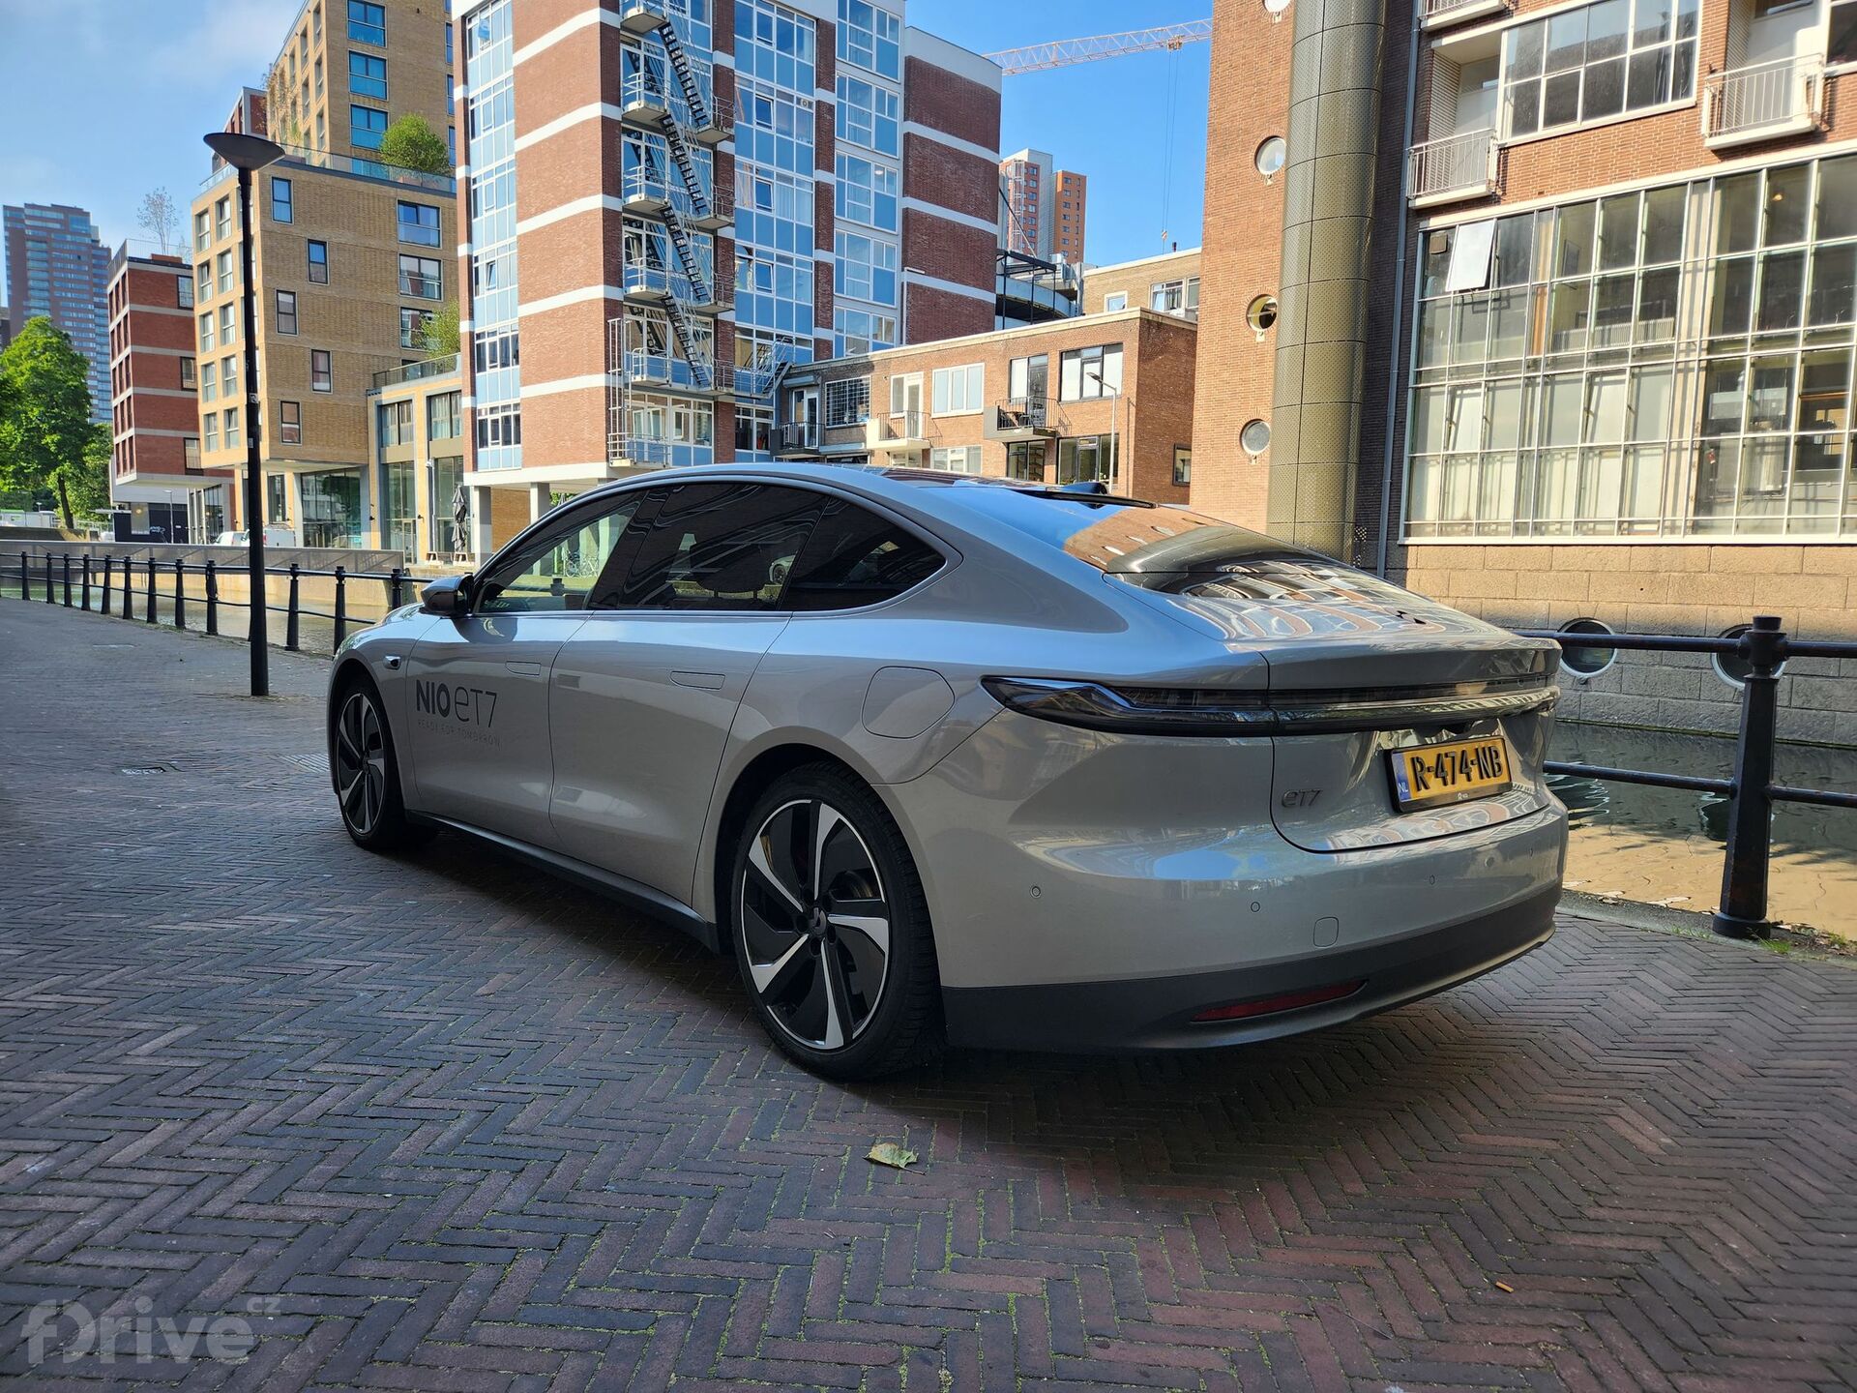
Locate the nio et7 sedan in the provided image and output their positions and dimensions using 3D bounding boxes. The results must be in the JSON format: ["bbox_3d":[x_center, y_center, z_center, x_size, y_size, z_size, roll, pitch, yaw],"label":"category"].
[{"bbox_3d":[-0.564,-0.025,4.499,2.000,1.510,5.100,-4,8,-43],"label":"nio et7 sedan"}]

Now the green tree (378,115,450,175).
[{"bbox_3d":[-30.238,-32.327,72.545,3.700,3.800,3.600,1,6,0],"label":"green tree"}]

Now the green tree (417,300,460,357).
[{"bbox_3d":[-25.677,-19.326,65.877,3.100,3.700,3.000,1,6,0],"label":"green tree"}]

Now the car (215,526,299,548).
[{"bbox_3d":[-40.510,-9.270,75.533,4.600,1.850,1.850,7,8,43],"label":"car"}]

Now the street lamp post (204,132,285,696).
[{"bbox_3d":[-5.424,-2.173,9.906,0.560,4.360,0.560,1,6,0],"label":"street lamp post"}]

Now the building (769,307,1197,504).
[{"bbox_3d":[3.254,-9.014,49.393,9.000,8.970,18.710,-5,9,-45],"label":"building"}]

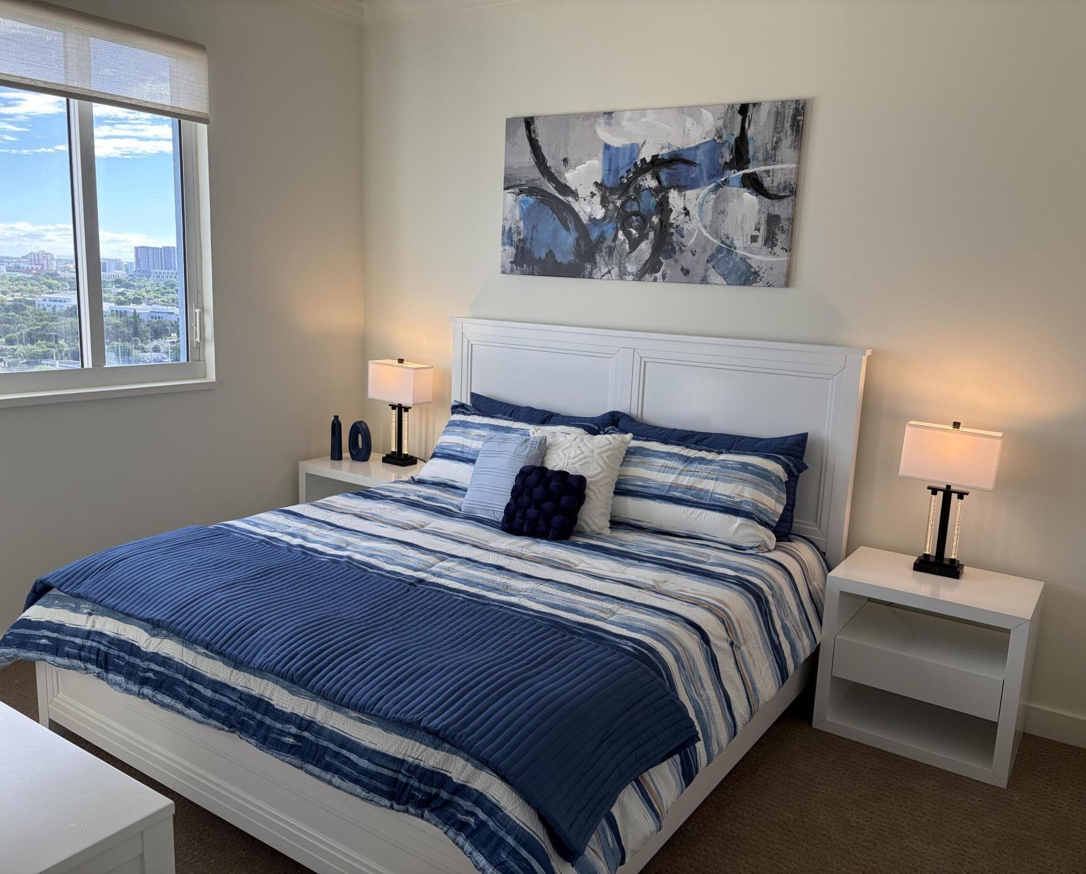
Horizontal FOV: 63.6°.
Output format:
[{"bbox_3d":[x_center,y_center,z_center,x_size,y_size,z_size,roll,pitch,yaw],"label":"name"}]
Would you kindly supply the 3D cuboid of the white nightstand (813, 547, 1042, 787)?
[{"bbox_3d":[1.407,0.801,3.204,0.644,0.589,0.459,9,13,33],"label":"white nightstand"}]

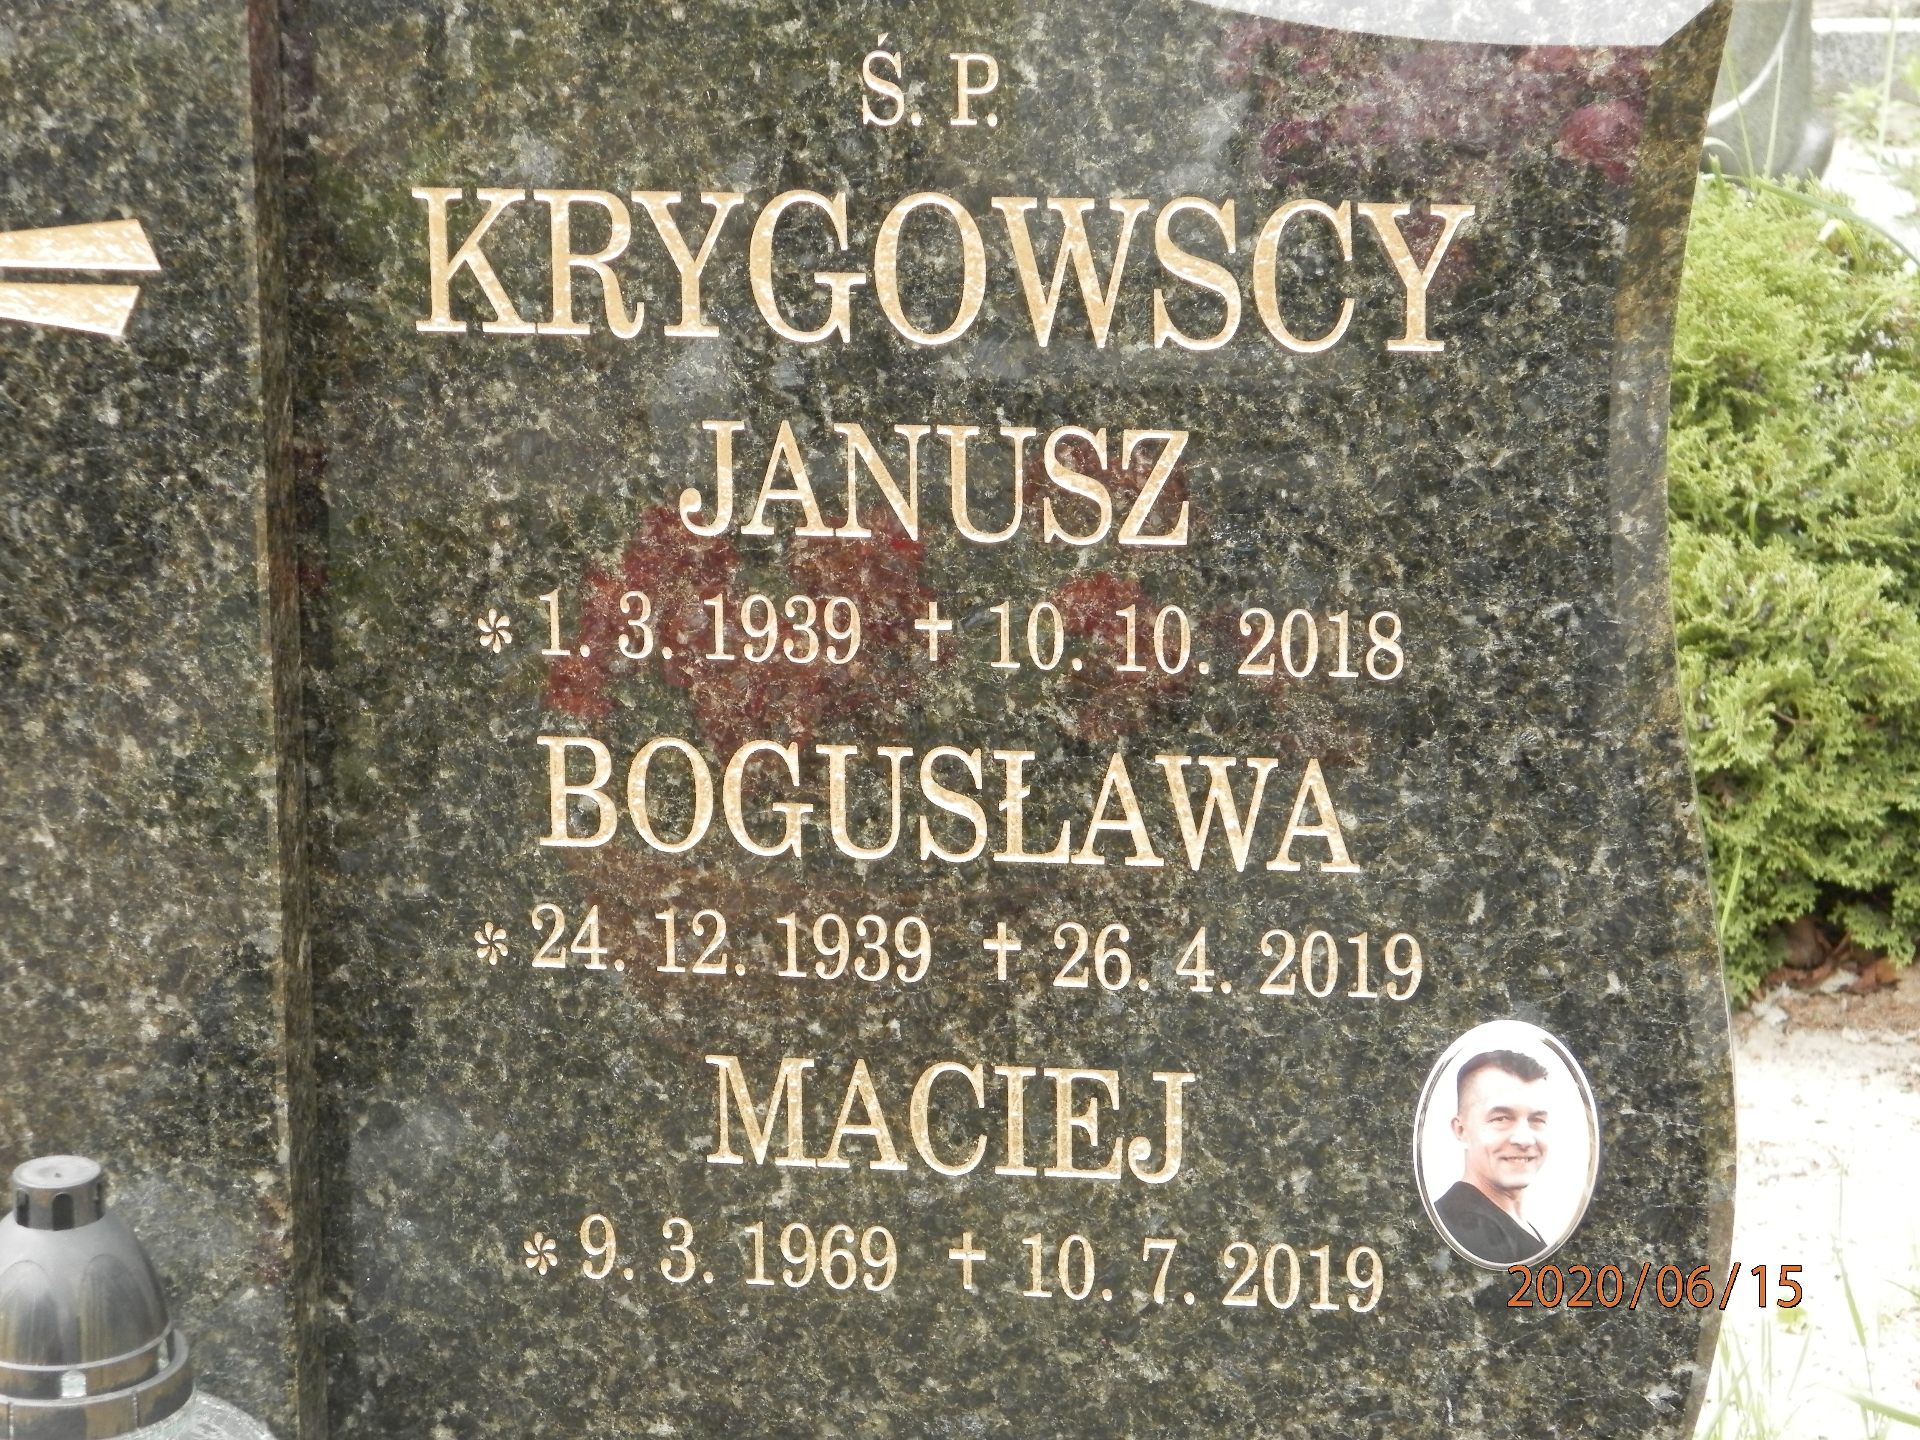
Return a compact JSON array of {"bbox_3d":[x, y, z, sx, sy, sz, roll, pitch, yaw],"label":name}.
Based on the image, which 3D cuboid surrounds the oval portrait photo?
[{"bbox_3d":[0.206,0.161,2.220,0.069,0.098,0.010,2,14,9],"label":"oval portrait photo"}]

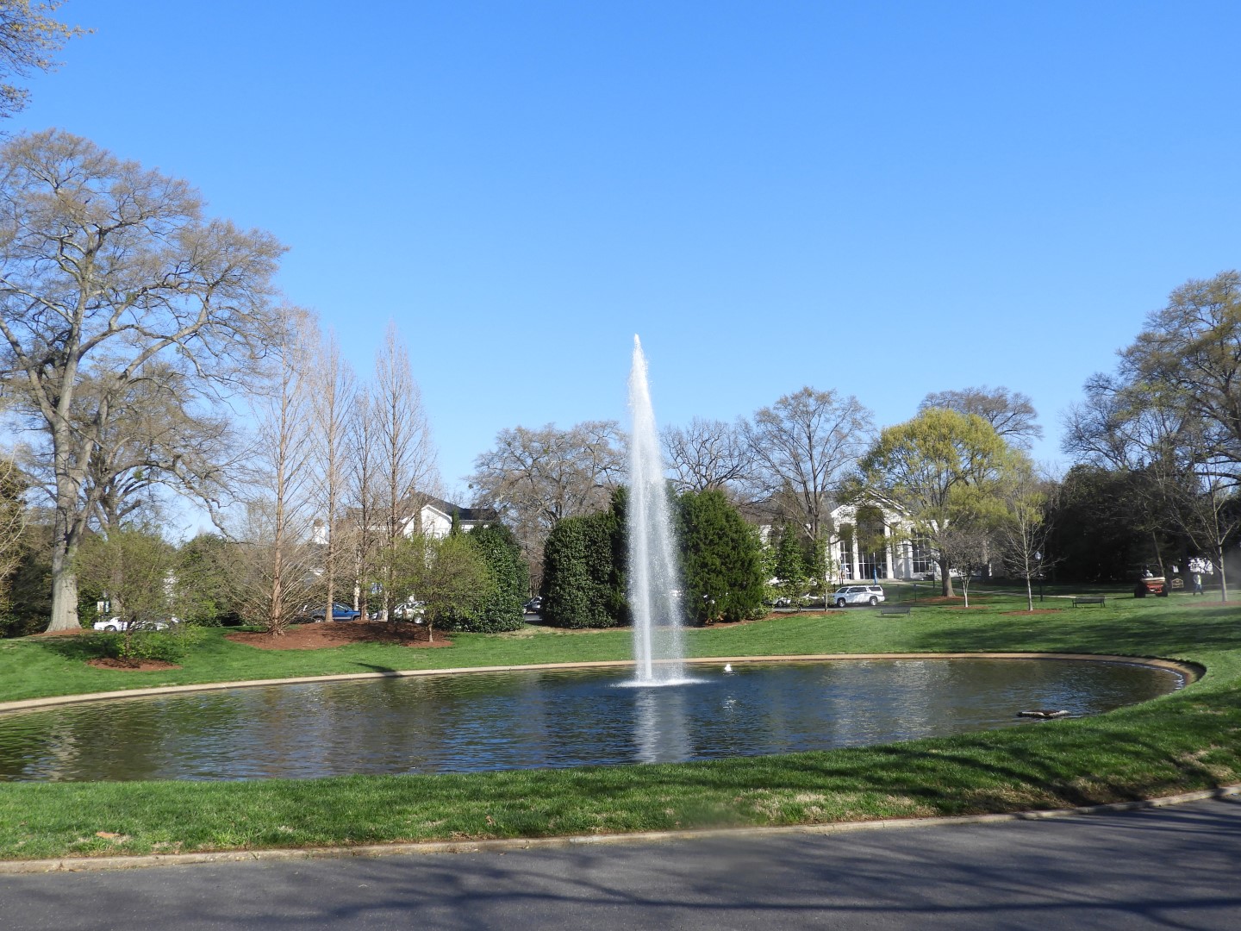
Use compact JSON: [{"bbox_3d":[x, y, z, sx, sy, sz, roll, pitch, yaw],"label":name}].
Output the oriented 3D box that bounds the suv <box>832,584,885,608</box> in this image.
[{"bbox_3d":[21.380,11.805,97.000,5.250,1.930,2.020,1,-7,-20],"label":"suv"}]

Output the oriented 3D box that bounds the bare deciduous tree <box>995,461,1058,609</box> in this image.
[{"bbox_3d":[28.922,5.069,76.570,4.487,10.548,4.500,-1,-6,0],"label":"bare deciduous tree"}]

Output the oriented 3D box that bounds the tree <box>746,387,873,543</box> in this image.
[{"bbox_3d":[20.434,2.916,116.243,13.727,23.022,13.000,-1,-6,0],"label":"tree"}]

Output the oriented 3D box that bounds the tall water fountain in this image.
[{"bbox_3d":[1.430,1.575,41.730,2.295,13.527,2.000,-1,-6,0],"label":"tall water fountain"}]

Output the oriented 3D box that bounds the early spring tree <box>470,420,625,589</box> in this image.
[{"bbox_3d":[-7.358,4.913,111.055,16.419,19.544,15.000,-1,-6,0],"label":"early spring tree"}]

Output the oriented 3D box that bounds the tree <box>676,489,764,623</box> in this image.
[{"bbox_3d":[7.023,6.536,77.523,6.709,9.683,6.200,-1,-6,0],"label":"tree"}]

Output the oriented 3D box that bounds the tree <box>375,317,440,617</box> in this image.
[{"bbox_3d":[-15.002,0.283,75.133,4.606,20.973,4.500,-1,-6,0],"label":"tree"}]

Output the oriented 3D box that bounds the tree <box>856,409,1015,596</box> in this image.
[{"bbox_3d":[31.944,3.694,109.032,16.218,19.111,15.500,-1,-6,0],"label":"tree"}]

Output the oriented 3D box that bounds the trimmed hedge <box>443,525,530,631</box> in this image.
[{"bbox_3d":[-8.694,7.236,69.380,5.566,7.030,5.200,-1,-6,0],"label":"trimmed hedge"}]

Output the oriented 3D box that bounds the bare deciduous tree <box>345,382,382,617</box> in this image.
[{"bbox_3d":[-17.926,2.365,74.899,2.566,16.650,2.500,-1,-6,0],"label":"bare deciduous tree"}]

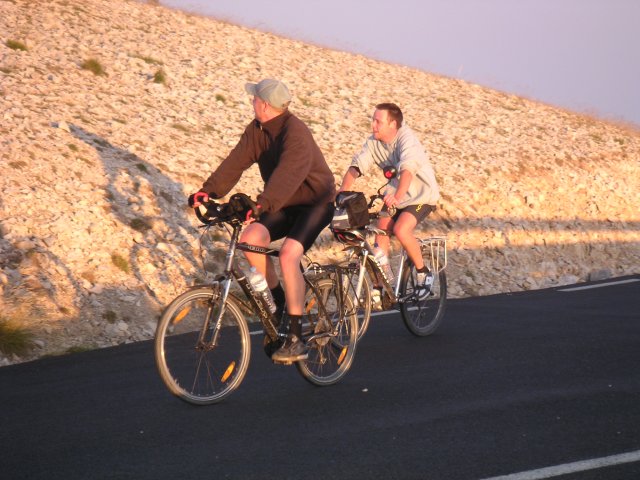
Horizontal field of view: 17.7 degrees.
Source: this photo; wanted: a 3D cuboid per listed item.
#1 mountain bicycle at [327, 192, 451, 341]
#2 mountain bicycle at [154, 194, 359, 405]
[{"bbox_3d":[0.507,0.210,15.650,0.600,1.170,1.720,-1,2,37],"label":"mountain bicycle"},{"bbox_3d":[-0.351,0.321,12.100,0.600,1.190,1.730,-1,2,40],"label":"mountain bicycle"}]

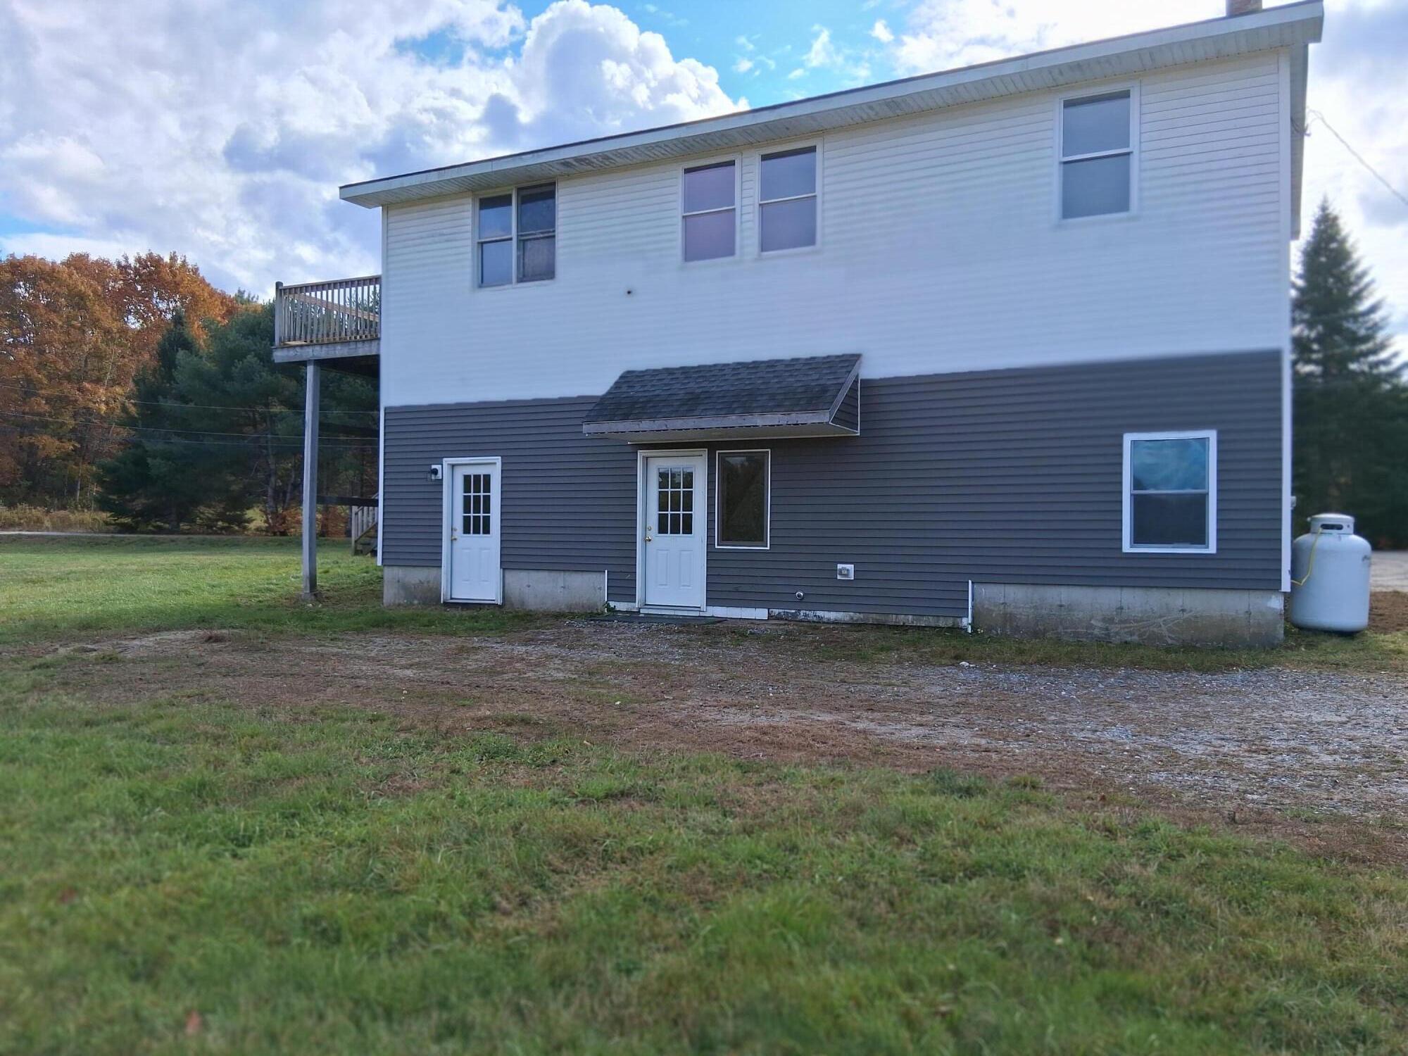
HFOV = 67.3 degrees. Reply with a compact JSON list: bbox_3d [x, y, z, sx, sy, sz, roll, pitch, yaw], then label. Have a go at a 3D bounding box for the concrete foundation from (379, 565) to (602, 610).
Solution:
[{"bbox_3d":[-3.065,0.892,15.424,4.040,0.610,0.250,0,0,27],"label":"concrete foundation"}]

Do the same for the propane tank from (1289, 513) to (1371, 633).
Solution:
[{"bbox_3d":[6.915,0.495,11.680,0.755,1.300,0.755,0,0,27],"label":"propane tank"}]

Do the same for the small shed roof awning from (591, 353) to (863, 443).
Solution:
[{"bbox_3d":[0.171,-1.620,13.048,3.340,1.000,1.090,0,0,27],"label":"small shed roof awning"}]

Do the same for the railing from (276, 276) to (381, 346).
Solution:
[{"bbox_3d":[-5.486,-3.469,17.899,2.400,1.100,2.400,0,0,27],"label":"railing"}]

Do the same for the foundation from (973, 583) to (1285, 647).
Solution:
[{"bbox_3d":[4.542,0.921,11.555,3.130,0.590,0.250,0,0,27],"label":"foundation"}]

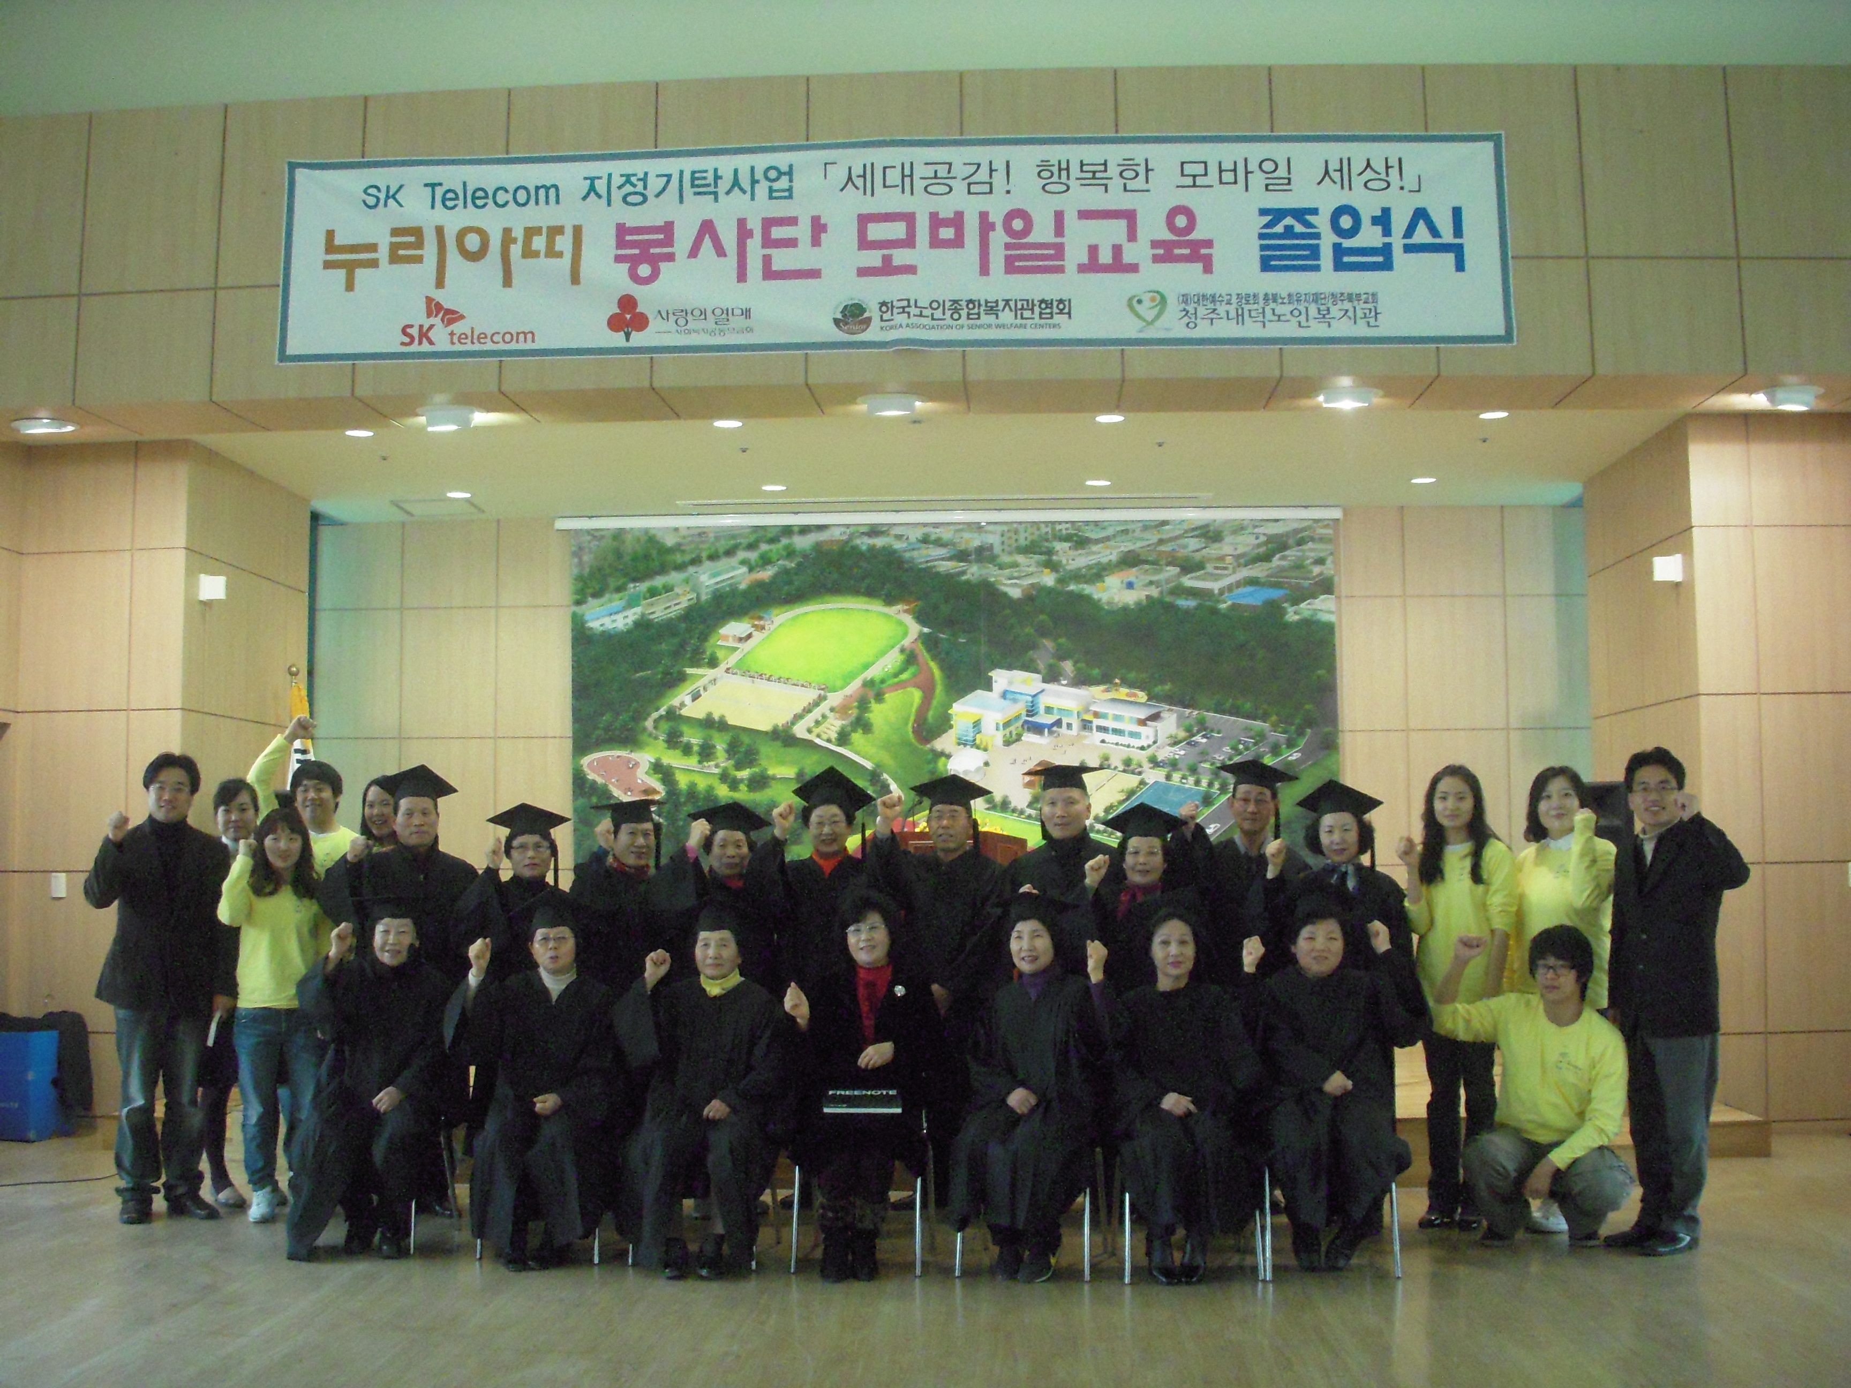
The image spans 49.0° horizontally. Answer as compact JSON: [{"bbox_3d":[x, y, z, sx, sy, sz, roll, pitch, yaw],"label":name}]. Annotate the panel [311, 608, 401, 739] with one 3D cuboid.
[{"bbox_3d":[-3.487,-0.124,12.450,0.600,0.805,0.040,-1,-4,3],"label":"panel"}]

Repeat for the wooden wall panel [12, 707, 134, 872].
[{"bbox_3d":[-4.103,0.466,9.781,0.600,0.800,0.040,-1,-4,3],"label":"wooden wall panel"}]

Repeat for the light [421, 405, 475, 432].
[{"bbox_3d":[-2.083,-1.197,8.872,0.250,0.080,0.250,-1,-4,3],"label":"light"}]

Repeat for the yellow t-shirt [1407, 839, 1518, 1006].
[{"bbox_3d":[1.943,0.845,7.350,0.420,0.680,0.280,-1,-5,11],"label":"yellow t-shirt"}]

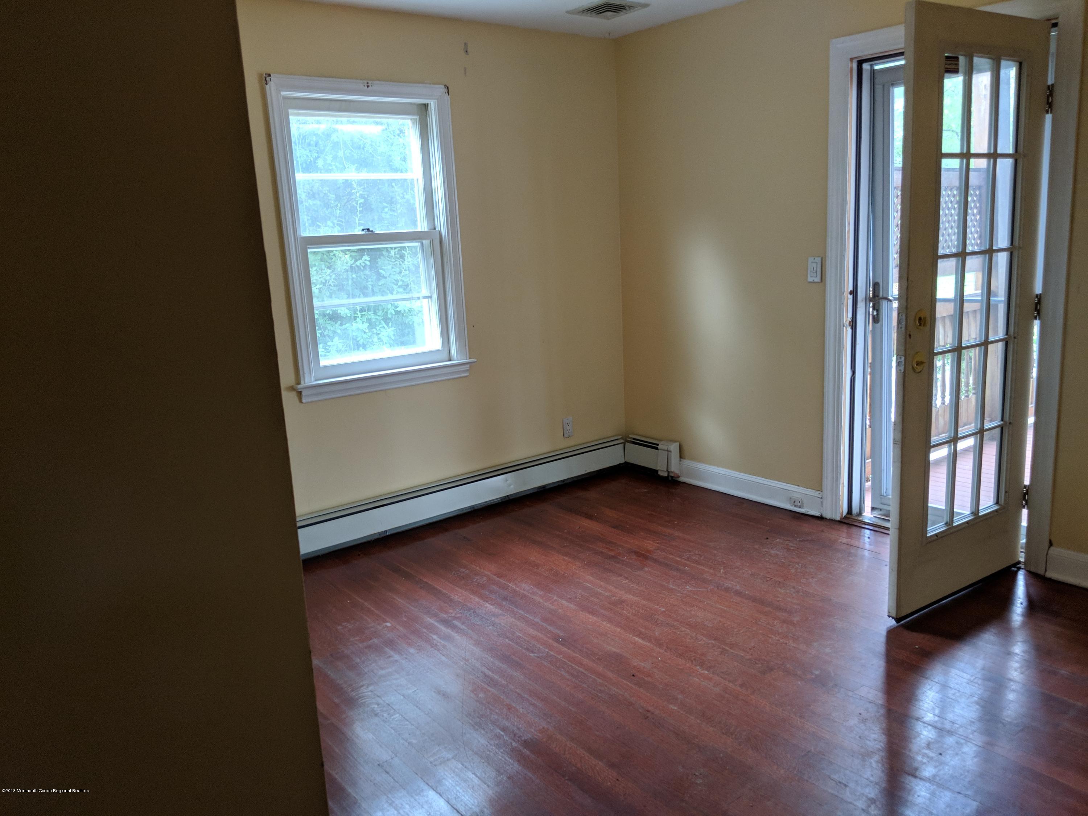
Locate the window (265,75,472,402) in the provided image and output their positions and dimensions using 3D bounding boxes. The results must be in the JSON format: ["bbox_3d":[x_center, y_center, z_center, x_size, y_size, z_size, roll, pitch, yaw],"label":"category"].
[{"bbox_3d":[-0.793,-0.796,4.020,0.955,1.423,0.115,-12,15,-36],"label":"window"}]

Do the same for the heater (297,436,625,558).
[{"bbox_3d":[-0.340,0.443,4.507,2.090,0.193,0.071,-12,15,-36],"label":"heater"}]

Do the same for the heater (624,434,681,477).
[{"bbox_3d":[0.643,0.283,4.959,0.070,0.203,0.430,-12,15,-36],"label":"heater"}]

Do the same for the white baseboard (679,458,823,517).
[{"bbox_3d":[1.070,0.410,4.452,0.029,0.123,0.905,-12,15,-36],"label":"white baseboard"}]

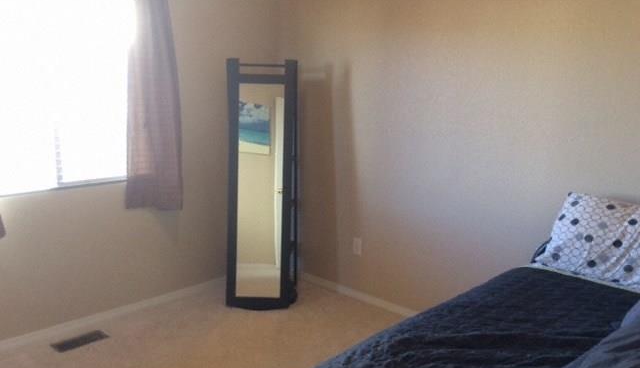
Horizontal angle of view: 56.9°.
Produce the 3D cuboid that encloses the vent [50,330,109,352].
[{"bbox_3d":[-1.376,0.900,3.400,0.136,0.012,0.286,10,14,42],"label":"vent"}]

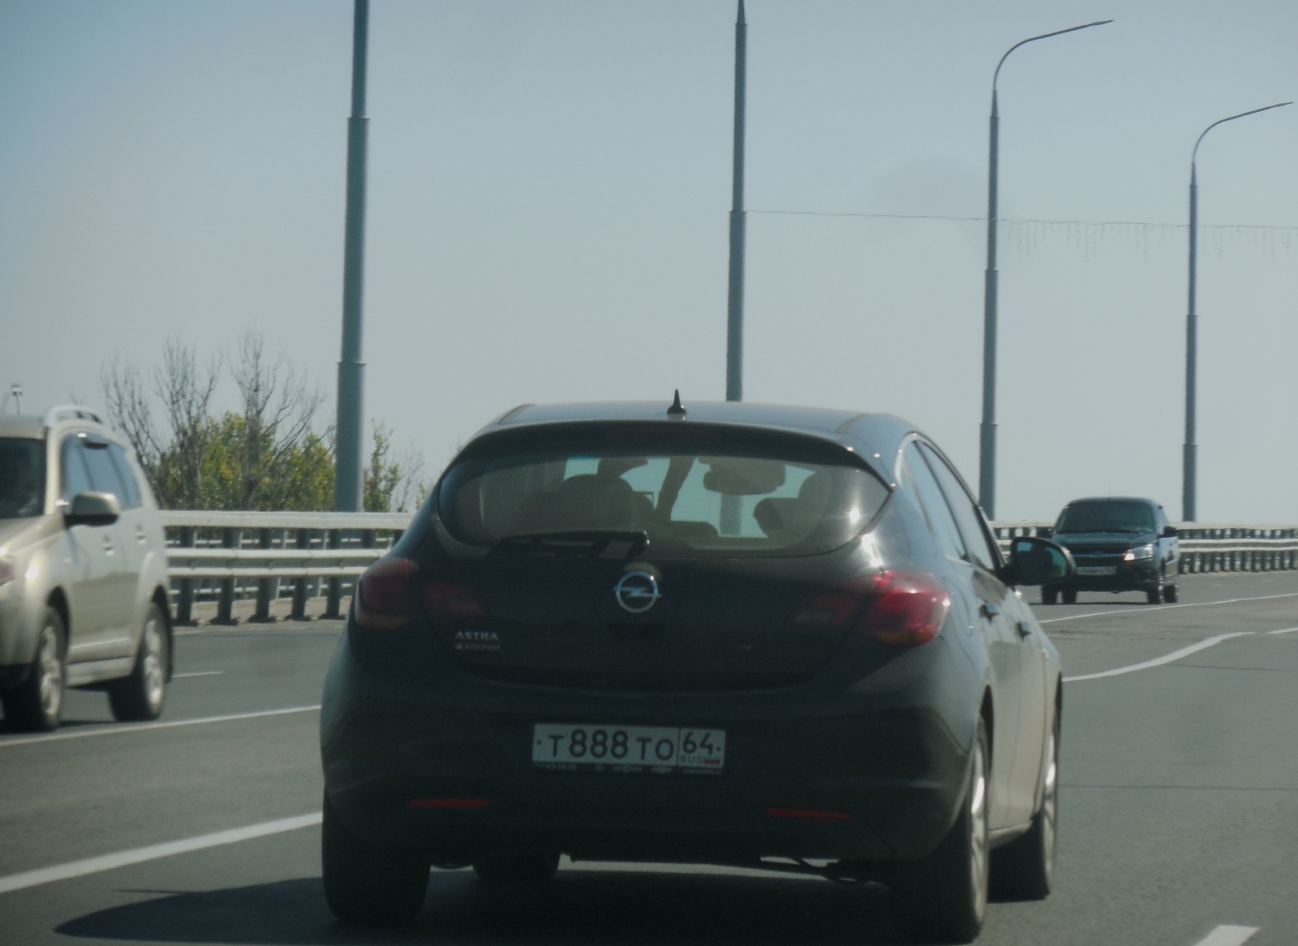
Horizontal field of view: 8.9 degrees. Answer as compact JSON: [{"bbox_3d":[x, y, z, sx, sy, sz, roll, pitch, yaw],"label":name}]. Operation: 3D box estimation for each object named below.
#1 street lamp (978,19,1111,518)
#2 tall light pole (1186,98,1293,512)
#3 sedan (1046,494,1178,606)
[{"bbox_3d":[7.630,-3.330,160.800,2.420,10.830,0.300,1,0,10],"label":"street lamp"},{"bbox_3d":[13.520,-3.090,191.800,2.400,10.900,0.300,1,0,12],"label":"tall light pole"},{"bbox_3d":[6.370,1.050,115.000,1.720,1.490,4.260,0,0,9],"label":"sedan"}]

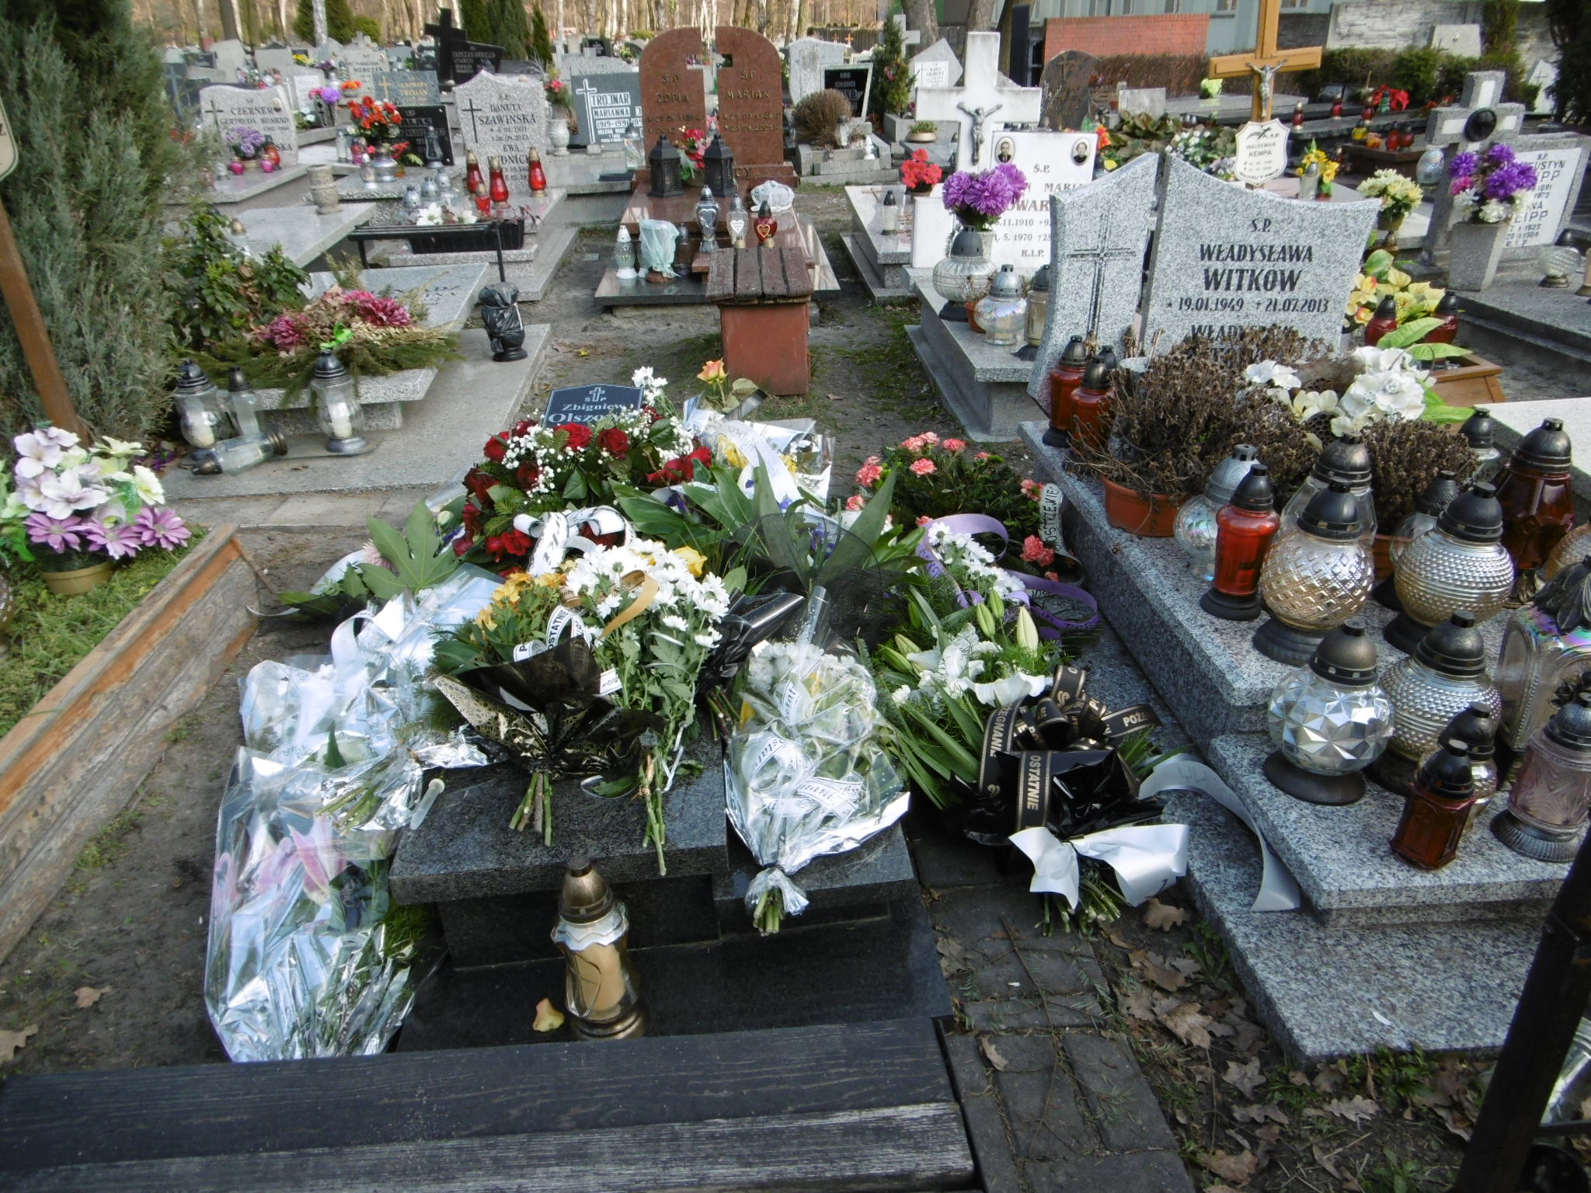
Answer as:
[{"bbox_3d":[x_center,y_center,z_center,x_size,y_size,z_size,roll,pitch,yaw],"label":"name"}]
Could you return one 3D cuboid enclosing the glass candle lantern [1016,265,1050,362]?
[{"bbox_3d":[0.916,-1.062,4.106,0.155,0.325,0.155,-3,29,-4],"label":"glass candle lantern"}]

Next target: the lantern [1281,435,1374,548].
[{"bbox_3d":[1.139,-0.183,2.360,0.200,0.330,0.200,-3,29,-3],"label":"lantern"}]

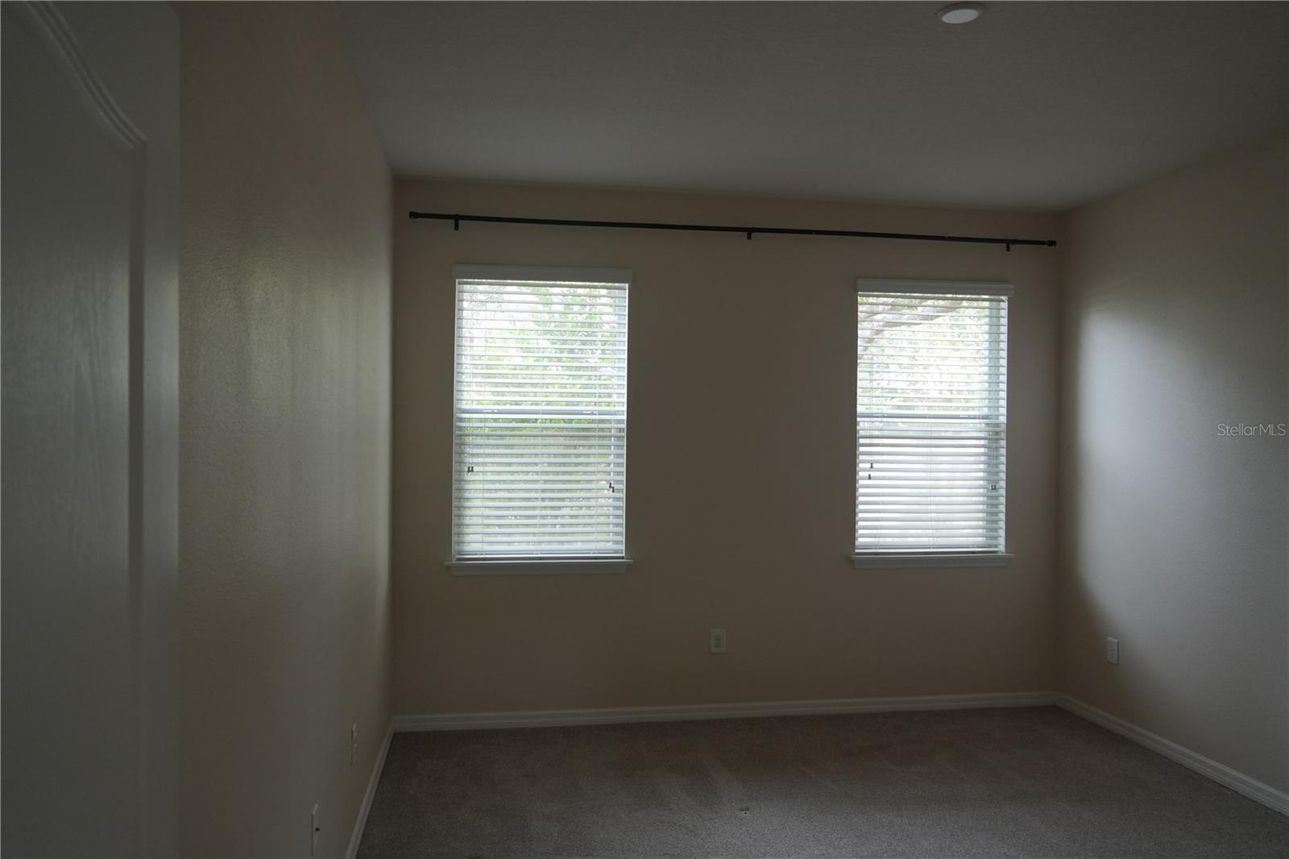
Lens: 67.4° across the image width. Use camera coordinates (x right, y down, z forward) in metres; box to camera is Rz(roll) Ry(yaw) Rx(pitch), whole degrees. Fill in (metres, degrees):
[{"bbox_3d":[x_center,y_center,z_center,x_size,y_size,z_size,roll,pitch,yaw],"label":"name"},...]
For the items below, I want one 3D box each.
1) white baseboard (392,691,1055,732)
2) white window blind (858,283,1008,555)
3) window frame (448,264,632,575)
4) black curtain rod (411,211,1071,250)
[{"bbox_3d":[0.539,1.517,5.204,3.694,0.083,0.018,1,0,-10],"label":"white baseboard"},{"bbox_3d":[1.605,-0.065,5.401,0.920,1.510,0.090,1,0,-10],"label":"white window blind"},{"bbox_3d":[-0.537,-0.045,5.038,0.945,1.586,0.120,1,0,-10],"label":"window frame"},{"bbox_3d":[0.564,-1.040,5.153,3.527,0.062,0.095,1,0,-10],"label":"black curtain rod"}]

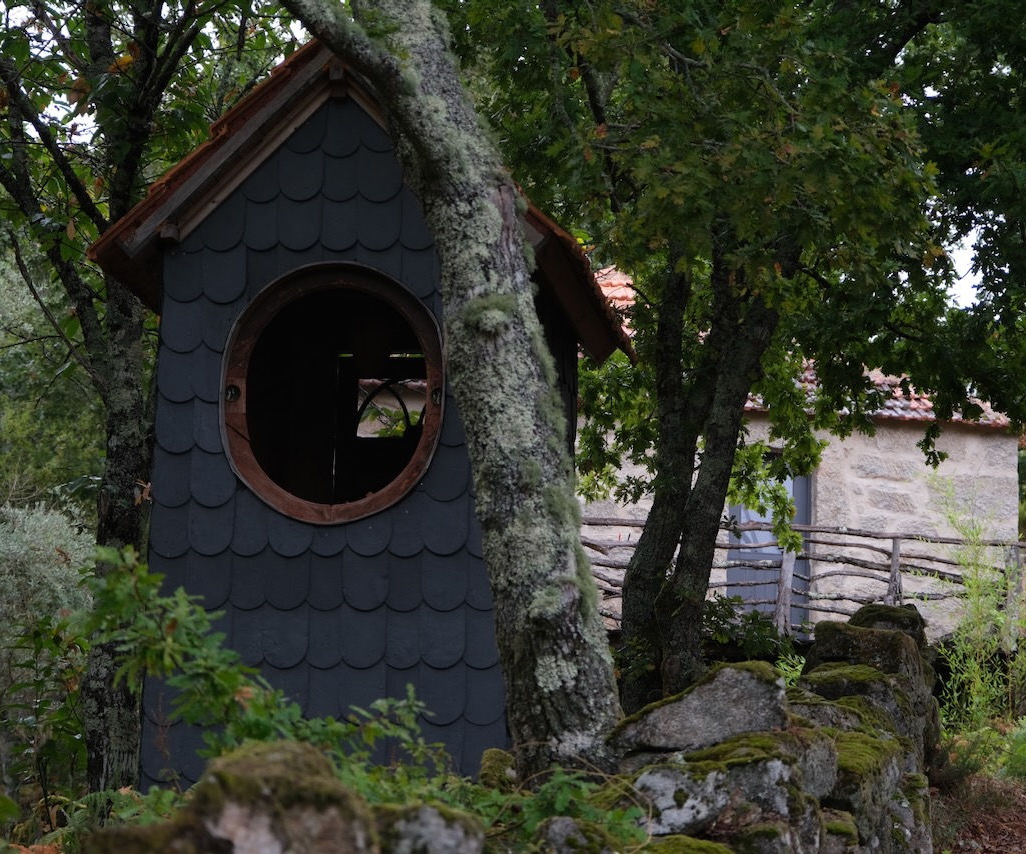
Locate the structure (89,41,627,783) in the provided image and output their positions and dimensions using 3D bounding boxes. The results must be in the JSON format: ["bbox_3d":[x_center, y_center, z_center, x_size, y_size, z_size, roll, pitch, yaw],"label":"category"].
[{"bbox_3d":[-0.535,0.095,12.750,1.854,2.910,2.400,0,-8,7],"label":"structure"}]

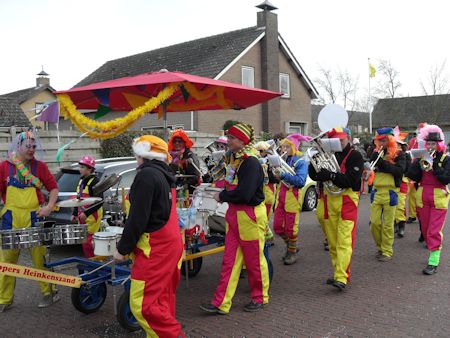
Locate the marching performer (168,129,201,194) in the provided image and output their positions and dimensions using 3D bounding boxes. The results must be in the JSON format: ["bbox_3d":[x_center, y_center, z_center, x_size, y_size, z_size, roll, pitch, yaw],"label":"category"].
[{"bbox_3d":[-0.538,0.411,6.049,0.550,1.830,0.450,-1,3,6],"label":"marching performer"}]

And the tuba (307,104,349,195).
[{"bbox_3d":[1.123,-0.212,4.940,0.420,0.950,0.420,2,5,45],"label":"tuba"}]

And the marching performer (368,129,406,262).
[{"bbox_3d":[2.228,0.346,6.241,0.540,1.800,0.460,0,4,30],"label":"marching performer"}]

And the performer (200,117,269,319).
[{"bbox_3d":[0.103,0.475,4.445,0.640,1.850,0.520,-3,3,-22],"label":"performer"}]

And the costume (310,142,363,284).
[{"bbox_3d":[1.252,0.434,5.109,0.580,1.800,0.560,1,4,41],"label":"costume"}]

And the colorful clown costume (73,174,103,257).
[{"bbox_3d":[-1.726,0.730,5.714,0.450,1.250,0.380,2,4,43],"label":"colorful clown costume"}]

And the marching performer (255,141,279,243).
[{"bbox_3d":[0.621,0.395,7.153,0.450,1.680,0.500,-4,4,-44],"label":"marching performer"}]

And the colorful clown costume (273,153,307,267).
[{"bbox_3d":[0.895,0.521,6.219,0.450,1.480,0.480,-4,4,-44],"label":"colorful clown costume"}]

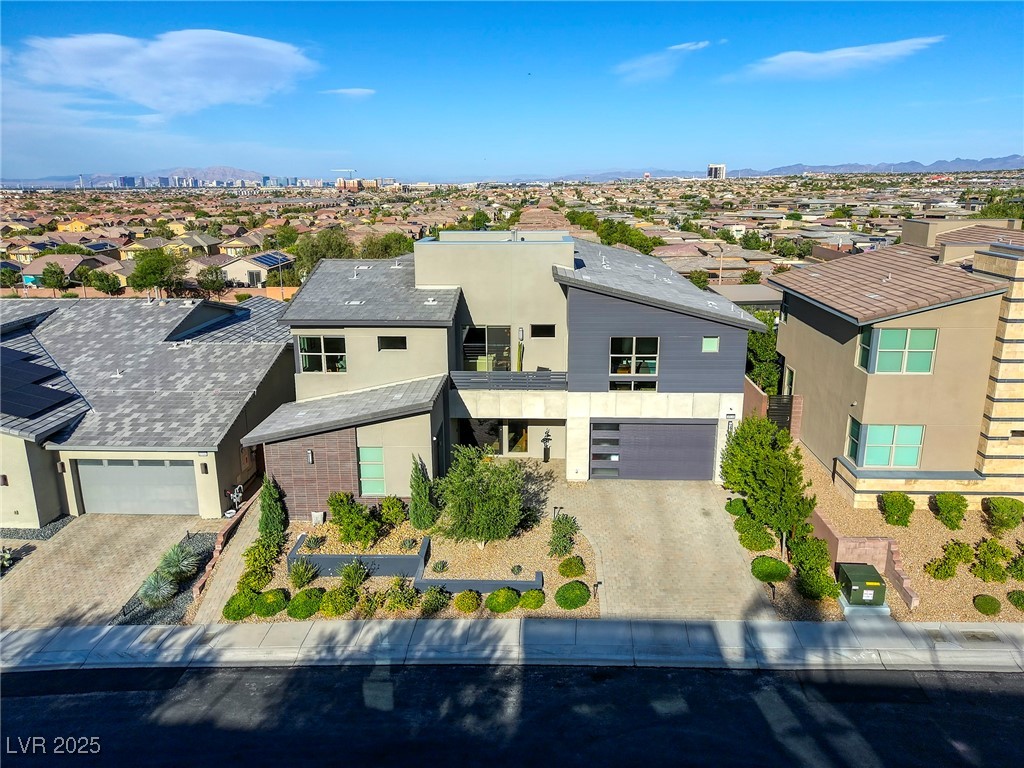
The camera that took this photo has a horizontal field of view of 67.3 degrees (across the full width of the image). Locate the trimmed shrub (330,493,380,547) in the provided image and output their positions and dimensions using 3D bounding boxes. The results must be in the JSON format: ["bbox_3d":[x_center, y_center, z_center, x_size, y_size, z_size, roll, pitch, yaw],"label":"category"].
[{"bbox_3d":[-4.870,4.276,23.885,1.620,1.450,1.500,0,15,0],"label":"trimmed shrub"}]

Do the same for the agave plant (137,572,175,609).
[{"bbox_3d":[-10.965,6.370,23.806,1.100,1.050,1.100,0,15,3],"label":"agave plant"}]

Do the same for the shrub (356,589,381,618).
[{"bbox_3d":[-3.993,6.109,21.406,0.656,0.849,0.656,0,15,0],"label":"shrub"}]

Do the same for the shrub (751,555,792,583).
[{"bbox_3d":[7.858,5.621,23.325,1.109,0.633,1.109,0,15,0],"label":"shrub"}]

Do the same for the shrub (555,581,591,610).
[{"bbox_3d":[1.750,6.064,22.067,1.031,0.749,1.031,0,15,2],"label":"shrub"}]

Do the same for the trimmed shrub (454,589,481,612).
[{"bbox_3d":[-1.283,6.237,22.064,0.760,0.625,0.760,0,15,2],"label":"trimmed shrub"}]

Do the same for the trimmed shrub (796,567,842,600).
[{"bbox_3d":[8.912,5.828,22.378,1.195,0.784,1.195,0,15,2],"label":"trimmed shrub"}]

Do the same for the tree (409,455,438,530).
[{"bbox_3d":[-3.055,3.730,26.285,0.970,2.750,0.970,0,15,3],"label":"tree"}]

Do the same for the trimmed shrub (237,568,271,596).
[{"bbox_3d":[-7.562,5.814,22.686,1.009,0.659,1.009,0,15,0],"label":"trimmed shrub"}]

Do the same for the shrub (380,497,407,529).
[{"bbox_3d":[-4.160,4.473,26.788,1.000,1.070,1.000,0,15,3],"label":"shrub"}]

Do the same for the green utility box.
[{"bbox_3d":[10.048,5.772,22.102,0.921,0.687,1.061,1,15,6],"label":"green utility box"}]

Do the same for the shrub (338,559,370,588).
[{"bbox_3d":[-4.686,5.653,22.893,0.933,0.846,0.933,0,15,0],"label":"shrub"}]

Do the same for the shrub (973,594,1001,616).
[{"bbox_3d":[13.176,6.130,21.316,0.662,0.537,0.662,0,15,2],"label":"shrub"}]

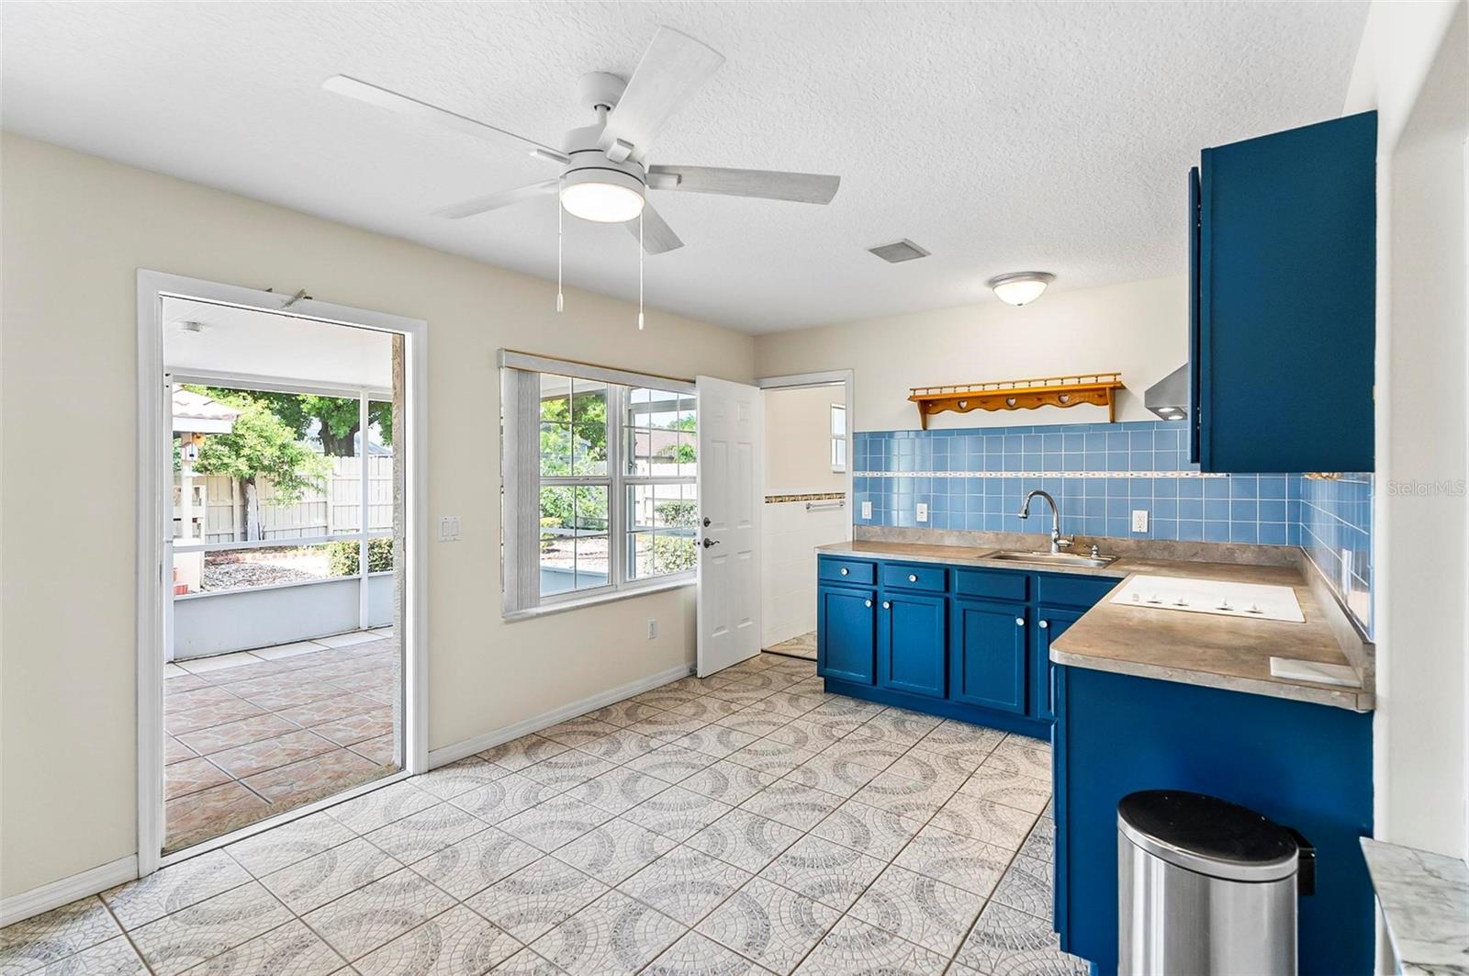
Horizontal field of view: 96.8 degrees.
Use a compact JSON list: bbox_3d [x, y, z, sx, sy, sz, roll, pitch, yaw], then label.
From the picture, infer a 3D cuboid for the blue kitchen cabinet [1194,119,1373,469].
[{"bbox_3d":[1.438,-0.416,1.759,0.320,0.765,0.720,0,1,37],"label":"blue kitchen cabinet"}]

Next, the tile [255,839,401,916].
[{"bbox_3d":[-1.386,1.331,2.253,0.335,0.010,0.335,0,1,37],"label":"tile"}]

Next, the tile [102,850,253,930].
[{"bbox_3d":[-1.855,1.331,2.175,0.333,0.010,0.333,1,1,37],"label":"tile"}]

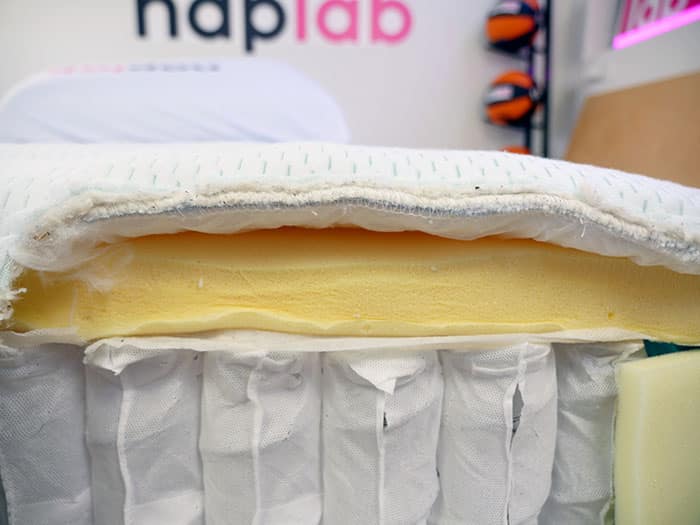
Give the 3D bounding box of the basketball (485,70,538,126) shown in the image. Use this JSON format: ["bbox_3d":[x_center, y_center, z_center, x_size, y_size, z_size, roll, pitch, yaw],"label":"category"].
[{"bbox_3d":[0.732,-0.744,2.210,0.237,0.237,0.237,1,5,17],"label":"basketball"}]

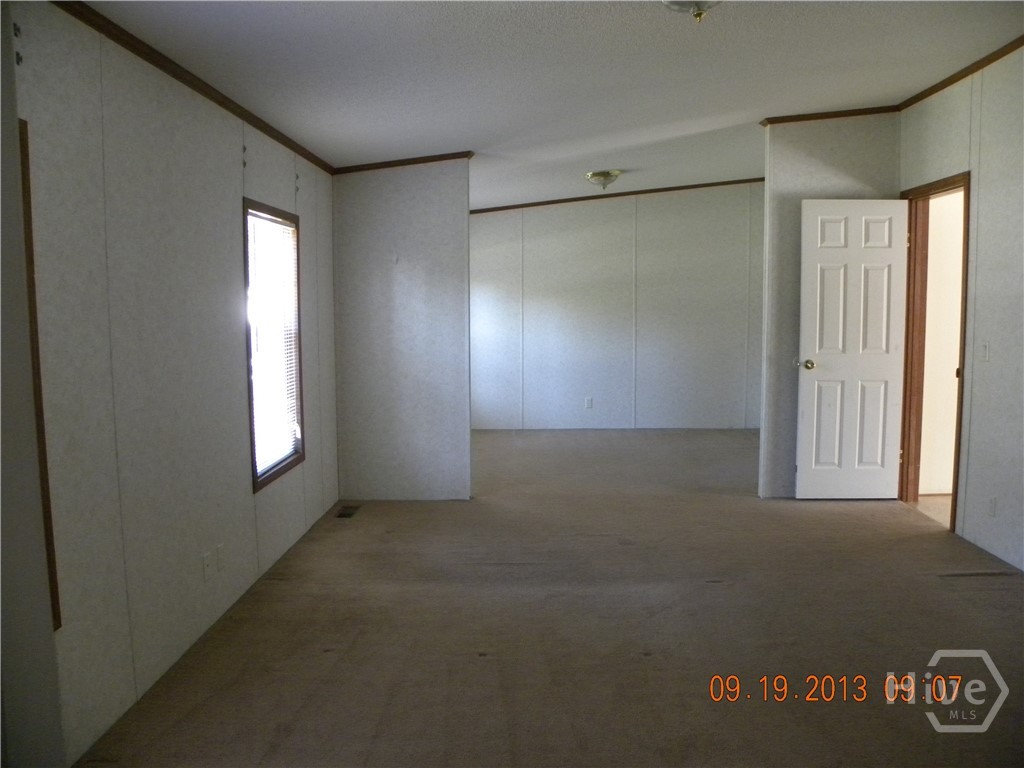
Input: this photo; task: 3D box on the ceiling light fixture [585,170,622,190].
[{"bbox_3d":[0.783,-1.744,6.605,0.335,0.135,0.335,-6,6,2],"label":"ceiling light fixture"}]

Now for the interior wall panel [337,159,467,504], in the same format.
[{"bbox_3d":[-0.752,-0.347,5.298,0.915,2.310,0.100,0,6,2],"label":"interior wall panel"}]

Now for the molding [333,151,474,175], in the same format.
[{"bbox_3d":[-0.738,-1.481,5.110,0.960,0.050,0.040,-6,6,2],"label":"molding"}]

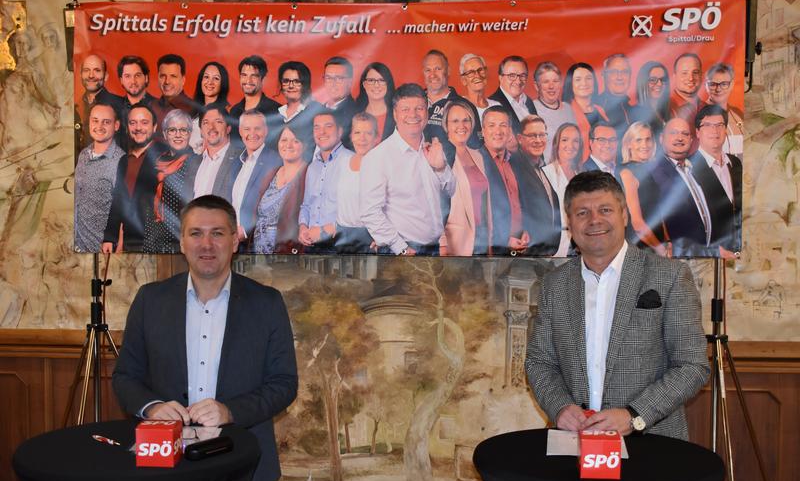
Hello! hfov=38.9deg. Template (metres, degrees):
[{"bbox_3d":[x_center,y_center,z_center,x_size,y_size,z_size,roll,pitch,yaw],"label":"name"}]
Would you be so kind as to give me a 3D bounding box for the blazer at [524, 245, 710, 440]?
[{"bbox_3d":[0.663,0.383,3.451,0.560,0.740,0.420,1,3,24],"label":"blazer"}]

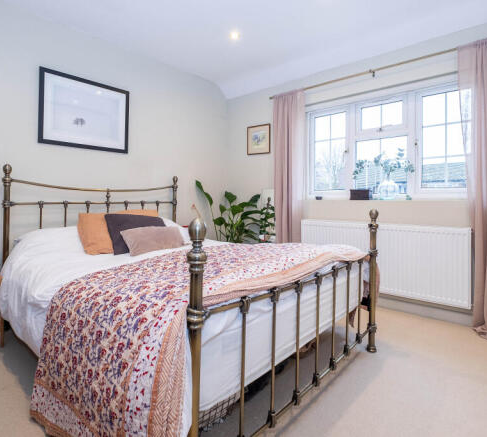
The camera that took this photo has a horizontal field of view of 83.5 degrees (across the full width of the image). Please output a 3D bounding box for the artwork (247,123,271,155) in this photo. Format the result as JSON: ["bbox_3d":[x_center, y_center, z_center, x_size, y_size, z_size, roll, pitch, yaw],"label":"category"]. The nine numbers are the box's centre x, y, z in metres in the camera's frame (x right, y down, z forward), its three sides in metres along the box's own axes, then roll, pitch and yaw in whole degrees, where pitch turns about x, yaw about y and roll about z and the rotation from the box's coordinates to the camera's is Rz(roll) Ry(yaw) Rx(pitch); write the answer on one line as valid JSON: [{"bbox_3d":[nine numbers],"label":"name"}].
[{"bbox_3d":[0.180,-0.983,3.408,0.347,0.342,0.020,4,4,40],"label":"artwork"}]

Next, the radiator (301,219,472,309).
[{"bbox_3d":[1.208,0.351,2.564,1.415,0.610,0.090,4,4,40],"label":"radiator"}]

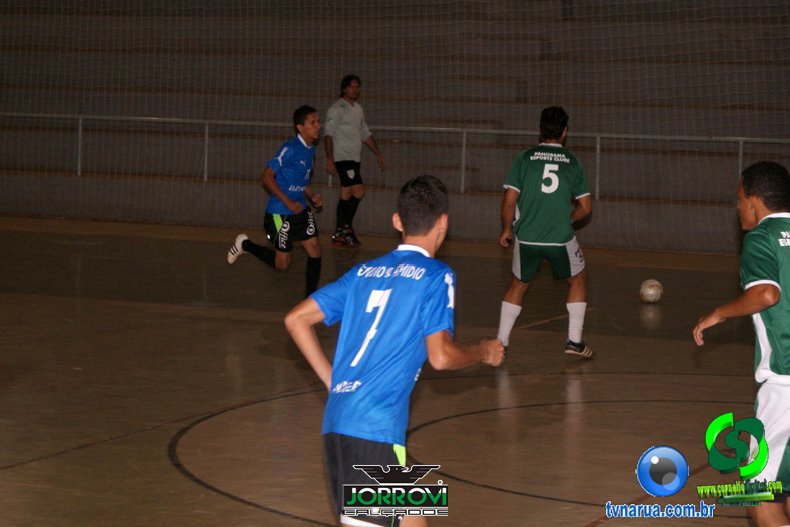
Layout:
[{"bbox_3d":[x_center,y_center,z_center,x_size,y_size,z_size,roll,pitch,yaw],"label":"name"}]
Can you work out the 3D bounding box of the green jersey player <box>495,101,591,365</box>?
[{"bbox_3d":[1.074,-0.232,16.450,0.630,1.760,0.480,2,6,12],"label":"green jersey player"}]

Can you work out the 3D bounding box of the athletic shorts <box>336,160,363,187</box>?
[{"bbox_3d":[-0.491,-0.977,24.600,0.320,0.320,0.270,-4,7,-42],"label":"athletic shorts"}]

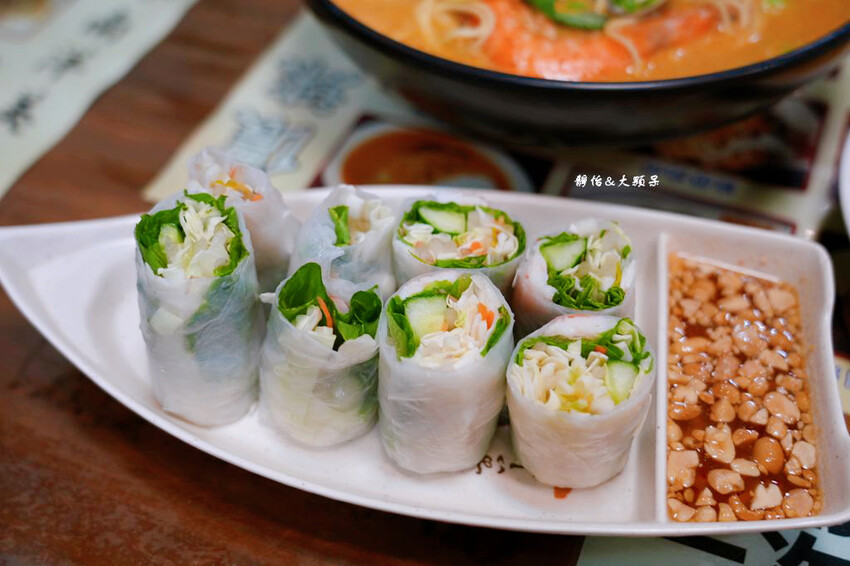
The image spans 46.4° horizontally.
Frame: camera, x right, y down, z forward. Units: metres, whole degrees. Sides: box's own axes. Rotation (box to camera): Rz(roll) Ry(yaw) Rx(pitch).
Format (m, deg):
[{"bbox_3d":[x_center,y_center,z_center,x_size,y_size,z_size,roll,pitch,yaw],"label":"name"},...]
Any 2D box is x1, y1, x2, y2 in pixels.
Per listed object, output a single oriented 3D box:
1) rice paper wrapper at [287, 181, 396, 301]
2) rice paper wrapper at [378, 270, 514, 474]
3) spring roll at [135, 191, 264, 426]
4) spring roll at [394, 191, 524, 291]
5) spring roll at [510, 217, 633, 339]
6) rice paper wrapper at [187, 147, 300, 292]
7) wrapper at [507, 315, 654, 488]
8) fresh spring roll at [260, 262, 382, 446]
[{"bbox_3d":[-0.029,-0.005,0.347,0.034,0.047,0.034,0,45,0],"label":"rice paper wrapper"},{"bbox_3d":[0.006,0.029,0.310,0.039,0.052,0.039,0,45,0],"label":"rice paper wrapper"},{"bbox_3d":[-0.070,0.011,0.315,0.034,0.070,0.034,0,45,0],"label":"spring roll"},{"bbox_3d":[0.011,0.001,0.342,0.043,0.047,0.043,0,45,0],"label":"spring roll"},{"bbox_3d":[0.049,0.008,0.339,0.040,0.041,0.040,0,45,0],"label":"spring roll"},{"bbox_3d":[-0.061,-0.013,0.346,0.032,0.061,0.032,0,45,0],"label":"rice paper wrapper"},{"bbox_3d":[0.048,0.037,0.313,0.041,0.036,0.041,0,45,0],"label":"wrapper"},{"bbox_3d":[-0.033,0.024,0.319,0.035,0.047,0.035,0,45,0],"label":"fresh spring roll"}]

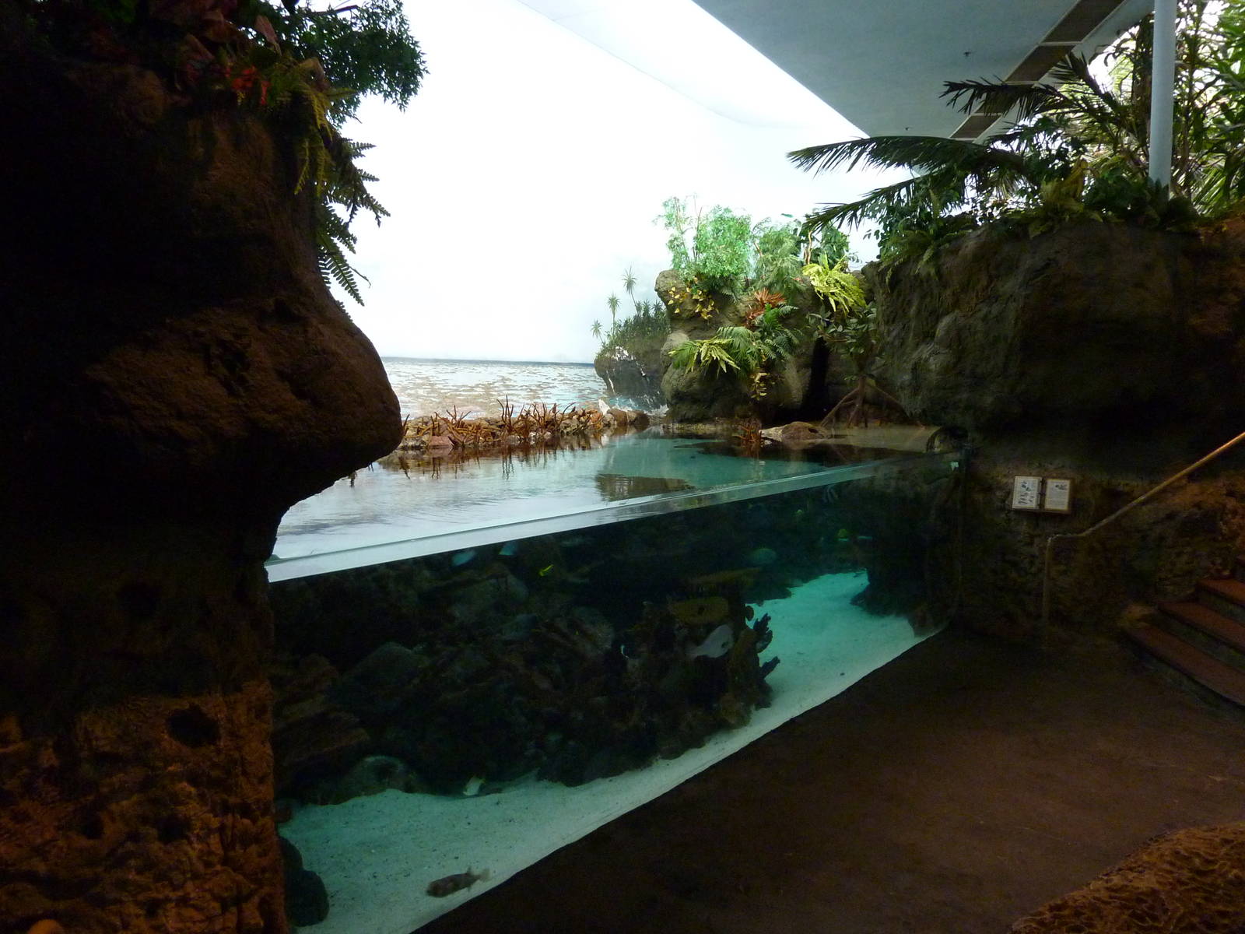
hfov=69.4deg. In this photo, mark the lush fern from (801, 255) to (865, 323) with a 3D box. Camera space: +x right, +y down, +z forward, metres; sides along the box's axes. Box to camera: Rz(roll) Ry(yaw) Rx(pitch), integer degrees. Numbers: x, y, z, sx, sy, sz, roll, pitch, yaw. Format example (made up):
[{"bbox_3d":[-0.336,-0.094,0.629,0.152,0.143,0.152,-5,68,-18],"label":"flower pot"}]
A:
[{"bbox_3d":[2.911,-2.455,12.400,0.880,0.900,0.800,1,4,14],"label":"lush fern"}]

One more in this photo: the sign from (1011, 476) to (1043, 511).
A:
[{"bbox_3d":[3.353,0.216,7.450,0.225,0.285,0.030,3,-7,27],"label":"sign"}]

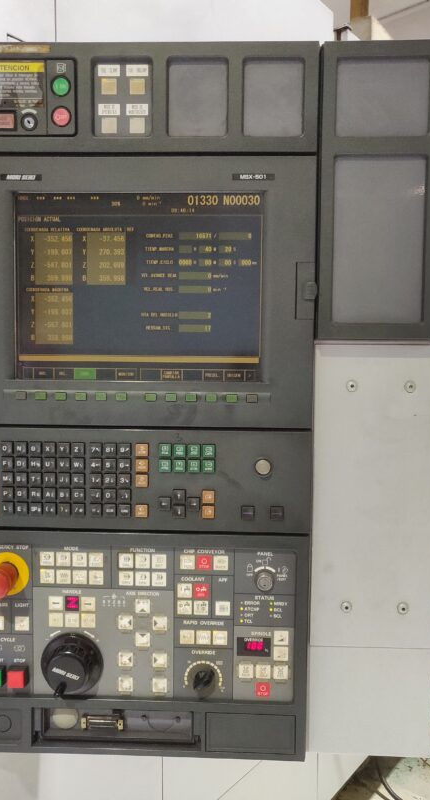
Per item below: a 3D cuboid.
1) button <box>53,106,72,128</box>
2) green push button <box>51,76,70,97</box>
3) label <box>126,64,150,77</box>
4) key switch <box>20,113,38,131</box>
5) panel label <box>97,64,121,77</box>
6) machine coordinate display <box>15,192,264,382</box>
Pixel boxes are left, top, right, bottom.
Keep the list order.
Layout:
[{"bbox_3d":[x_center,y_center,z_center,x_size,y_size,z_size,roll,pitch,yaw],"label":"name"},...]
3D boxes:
[{"bbox_3d":[-0.172,-0.317,0.648,0.022,0.022,0.013,1,4,2],"label":"button"},{"bbox_3d":[-0.172,-0.350,0.646,0.022,0.022,0.013,1,4,2],"label":"green push button"},{"bbox_3d":[-0.087,-0.372,0.655,0.025,0.013,0.002,1,4,2],"label":"label"},{"bbox_3d":[-0.208,-0.312,0.650,0.019,0.019,0.013,1,4,2],"label":"key switch"},{"bbox_3d":[-0.119,-0.373,0.656,0.025,0.013,0.002,1,4,2],"label":"panel label"},{"bbox_3d":[-0.086,-0.129,0.670,0.285,0.214,0.015,1,4,2],"label":"machine coordinate display"}]

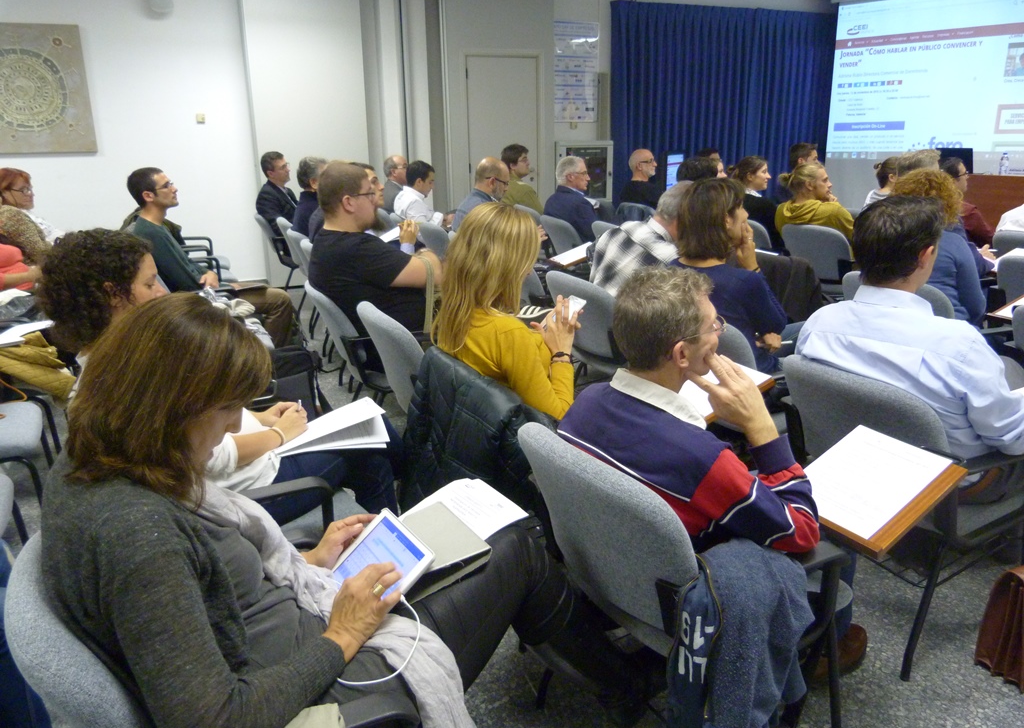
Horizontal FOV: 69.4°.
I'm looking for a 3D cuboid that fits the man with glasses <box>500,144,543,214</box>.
[{"bbox_3d":[0.273,-1.222,6.478,0.840,1.320,0.500,-10,20,-29],"label":"man with glasses"}]

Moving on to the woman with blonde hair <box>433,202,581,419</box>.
[{"bbox_3d":[0.202,0.106,2.240,0.800,1.200,0.500,-9,19,-24],"label":"woman with blonde hair"}]

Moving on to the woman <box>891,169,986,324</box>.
[{"bbox_3d":[1.847,-0.198,3.211,0.820,1.240,0.500,-13,21,-34],"label":"woman"}]

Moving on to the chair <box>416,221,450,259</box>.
[{"bbox_3d":[-0.330,-0.662,5.456,0.580,0.800,0.580,-10,19,-27],"label":"chair"}]

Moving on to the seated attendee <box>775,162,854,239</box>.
[{"bbox_3d":[2.210,-0.761,5.059,0.820,1.220,0.520,-13,21,-34],"label":"seated attendee"}]

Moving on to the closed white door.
[{"bbox_3d":[-0.080,-1.965,7.460,0.750,2.110,0.060,-6,18,-17],"label":"closed white door"}]

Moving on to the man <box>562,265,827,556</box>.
[{"bbox_3d":[0.474,0.305,1.759,0.830,1.170,0.580,-12,21,-33],"label":"man"}]

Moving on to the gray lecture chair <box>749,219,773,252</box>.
[{"bbox_3d":[1.788,-0.594,5.123,0.580,0.800,0.580,-9,19,-25],"label":"gray lecture chair"}]

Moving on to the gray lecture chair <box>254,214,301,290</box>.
[{"bbox_3d":[-1.827,-0.840,6.148,0.630,0.840,0.600,-10,19,-28],"label":"gray lecture chair"}]

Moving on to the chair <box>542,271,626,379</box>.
[{"bbox_3d":[0.526,-0.052,3.479,0.630,0.840,0.600,-12,20,-31],"label":"chair"}]

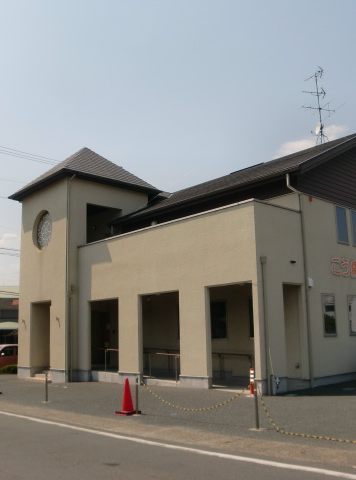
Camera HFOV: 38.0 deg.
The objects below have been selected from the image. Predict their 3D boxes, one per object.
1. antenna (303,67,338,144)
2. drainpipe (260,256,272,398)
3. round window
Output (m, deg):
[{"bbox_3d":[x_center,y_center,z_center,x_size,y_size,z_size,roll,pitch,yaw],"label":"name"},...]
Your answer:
[{"bbox_3d":[6.031,-5.803,22.385,1.350,3.550,1.100,1,-11,-14],"label":"antenna"},{"bbox_3d":[2.409,2.295,14.137,0.140,3.720,0.140,9,-15,-42],"label":"drainpipe"},{"bbox_3d":[-5.618,-0.388,22.014,0.250,1.660,1.620,9,-15,-42],"label":"round window"}]

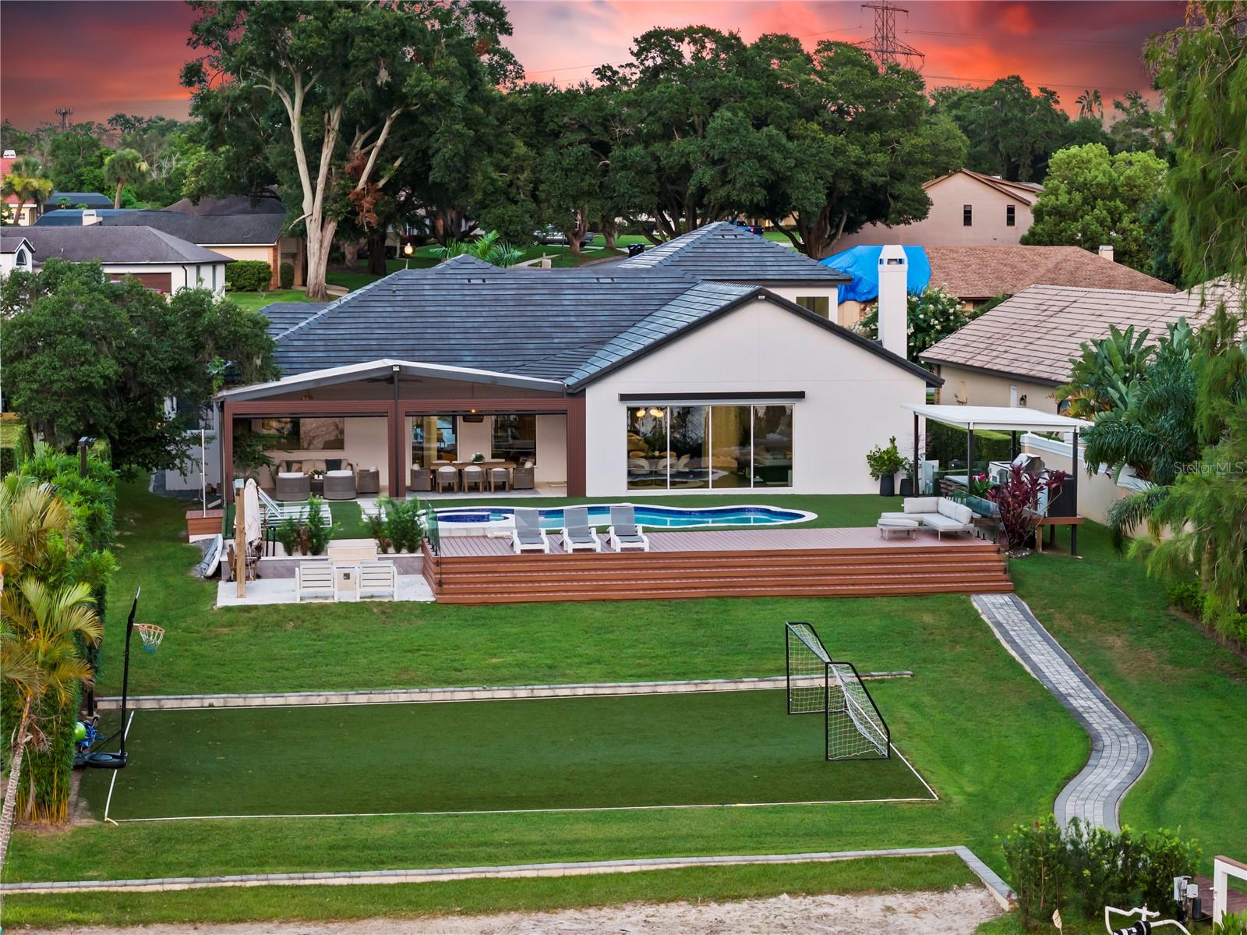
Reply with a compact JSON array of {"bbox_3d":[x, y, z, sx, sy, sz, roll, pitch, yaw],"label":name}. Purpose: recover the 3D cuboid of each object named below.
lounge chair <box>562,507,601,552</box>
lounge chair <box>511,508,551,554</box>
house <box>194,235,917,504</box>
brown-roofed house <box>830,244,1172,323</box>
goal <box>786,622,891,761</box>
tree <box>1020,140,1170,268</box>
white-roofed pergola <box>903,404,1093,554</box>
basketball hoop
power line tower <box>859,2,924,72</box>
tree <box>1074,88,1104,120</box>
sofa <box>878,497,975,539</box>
[{"bbox_3d":[-1.002,1.467,58.968,0.760,0.900,1.600,-1,5,-8],"label":"lounge chair"},{"bbox_3d":[-2.170,1.486,58.802,0.760,0.900,1.600,-1,5,-8],"label":"lounge chair"},{"bbox_3d":[-2.573,-3.941,80.723,20.600,7.850,21.400,-1,5,-8],"label":"house"},{"bbox_3d":[17.277,-8.449,126.637,20.750,5.149,11.600,-1,5,-7],"label":"brown-roofed house"},{"bbox_3d":[4.105,4.301,48.579,1.200,1.810,3.680,-1,7,-8],"label":"goal"},{"bbox_3d":[27.597,-14.544,147.994,8.200,8.973,8.200,0,5,0],"label":"tree"},{"bbox_3d":[9.917,0.255,67.987,3.600,3.600,6.600,-1,5,-8],"label":"white-roofed pergola"},{"bbox_3d":[-8.677,3.143,46.200,0.540,0.550,0.480,-1,5,-8],"label":"basketball hoop"},{"bbox_3d":[33.587,-43.527,320.303,5.800,30.877,12.300,4,7,40],"label":"power line tower"},{"bbox_3d":[47.126,-30.361,255.569,2.900,15.803,2.900,0,5,0],"label":"tree"},{"bbox_3d":[7.199,1.288,61.654,2.100,0.720,2.400,-1,5,-8],"label":"sofa"}]

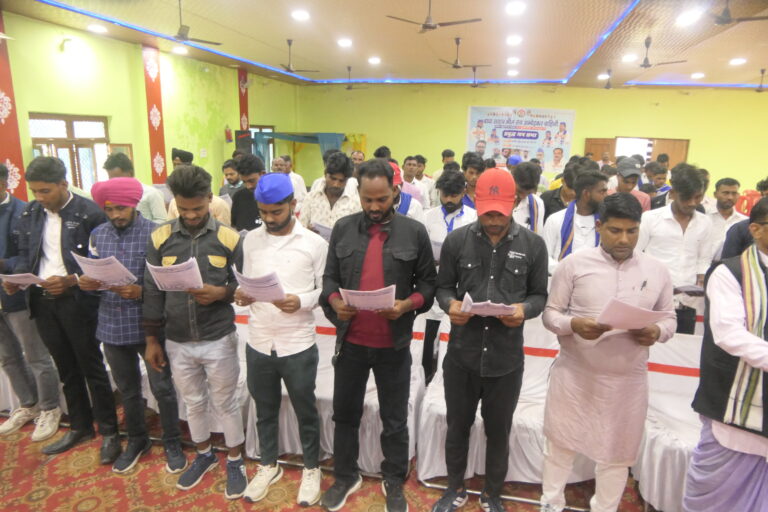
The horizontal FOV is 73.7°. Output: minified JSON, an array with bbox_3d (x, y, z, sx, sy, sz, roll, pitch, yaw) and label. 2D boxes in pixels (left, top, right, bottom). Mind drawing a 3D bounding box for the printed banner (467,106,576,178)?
[{"bbox_3d":[3.794,-3.281,14.455,2.899,1.702,0.030,5,14,13],"label":"printed banner"}]

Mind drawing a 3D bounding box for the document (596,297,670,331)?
[{"bbox_3d":[0.970,0.226,1.974,0.220,0.020,0.280,2,-27,-1],"label":"document"}]

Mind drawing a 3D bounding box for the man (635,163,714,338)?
[{"bbox_3d":[1.669,0.327,3.033,0.500,1.706,0.370,4,14,11],"label":"man"}]

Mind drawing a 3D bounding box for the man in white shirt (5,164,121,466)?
[{"bbox_3d":[-1.808,0.316,2.869,0.520,1.700,0.450,6,14,17],"label":"man in white shirt"}]

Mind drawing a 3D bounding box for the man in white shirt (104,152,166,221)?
[{"bbox_3d":[-1.773,0.112,3.610,0.500,1.641,0.370,4,14,11],"label":"man in white shirt"}]

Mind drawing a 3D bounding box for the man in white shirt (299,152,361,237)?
[{"bbox_3d":[-0.360,0.173,3.428,0.500,1.695,0.370,4,14,11],"label":"man in white shirt"}]

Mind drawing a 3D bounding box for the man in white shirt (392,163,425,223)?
[{"bbox_3d":[0.020,0.209,3.545,0.500,1.700,0.400,4,13,8],"label":"man in white shirt"}]

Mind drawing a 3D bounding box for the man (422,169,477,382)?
[{"bbox_3d":[0.393,0.268,3.291,0.500,1.620,0.370,4,14,11],"label":"man"}]

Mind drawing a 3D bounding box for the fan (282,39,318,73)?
[{"bbox_3d":[-1.771,-3.799,9.700,1.150,0.590,1.150,4,14,11],"label":"fan"}]

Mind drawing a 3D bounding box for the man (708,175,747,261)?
[{"bbox_3d":[2.320,0.276,3.543,0.500,1.610,0.330,4,14,11],"label":"man"}]

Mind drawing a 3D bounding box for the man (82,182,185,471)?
[{"bbox_3d":[-1.300,0.409,2.701,0.520,1.630,0.450,4,14,11],"label":"man"}]

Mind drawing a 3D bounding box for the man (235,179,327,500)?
[{"bbox_3d":[-0.500,0.449,2.504,0.500,1.680,0.430,3,13,8],"label":"man"}]

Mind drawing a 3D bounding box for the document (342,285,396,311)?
[{"bbox_3d":[-0.064,0.177,2.082,0.225,0.040,0.270,2,-25,3],"label":"document"}]

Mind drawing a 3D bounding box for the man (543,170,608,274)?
[{"bbox_3d":[1.250,0.266,3.492,0.500,1.680,0.400,4,13,8],"label":"man"}]

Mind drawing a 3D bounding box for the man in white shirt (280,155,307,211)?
[{"bbox_3d":[-1.200,-0.521,6.528,0.500,1.557,0.300,4,14,11],"label":"man in white shirt"}]

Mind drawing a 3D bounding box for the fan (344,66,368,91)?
[{"bbox_3d":[-0.896,-4.680,13.500,1.150,0.620,1.150,5,14,13],"label":"fan"}]

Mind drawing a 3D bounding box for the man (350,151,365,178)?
[{"bbox_3d":[-0.374,-0.589,6.990,0.480,1.660,0.360,4,13,8],"label":"man"}]

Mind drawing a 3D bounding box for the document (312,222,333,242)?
[{"bbox_3d":[-0.318,-0.118,3.101,0.210,0.020,0.280,6,-31,19],"label":"document"}]

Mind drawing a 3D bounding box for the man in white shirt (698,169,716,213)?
[{"bbox_3d":[2.812,0.023,4.788,0.480,1.640,0.380,4,14,11],"label":"man in white shirt"}]

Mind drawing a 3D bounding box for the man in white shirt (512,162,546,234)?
[{"bbox_3d":[0.964,0.163,3.845,0.500,1.700,0.400,6,14,20],"label":"man in white shirt"}]

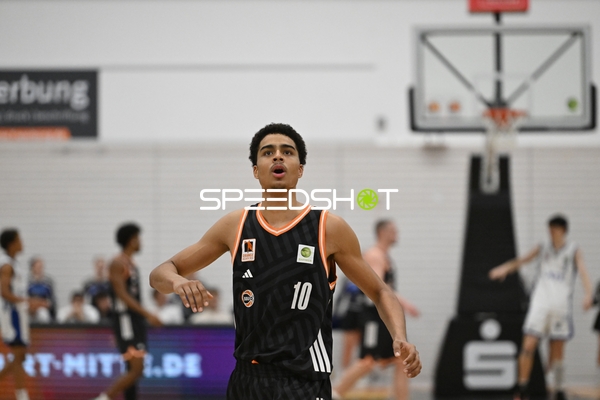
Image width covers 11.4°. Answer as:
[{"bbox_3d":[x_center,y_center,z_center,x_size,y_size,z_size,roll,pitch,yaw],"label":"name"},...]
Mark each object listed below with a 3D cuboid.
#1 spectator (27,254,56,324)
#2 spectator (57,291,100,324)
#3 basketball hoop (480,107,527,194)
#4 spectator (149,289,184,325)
[{"bbox_3d":[-3.138,1.488,36.200,0.460,1.610,0.330,0,-1,-8],"label":"spectator"},{"bbox_3d":[-2.584,1.660,35.000,0.520,1.210,0.720,0,-1,0],"label":"spectator"},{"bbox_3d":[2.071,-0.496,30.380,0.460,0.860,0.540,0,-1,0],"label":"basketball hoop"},{"bbox_3d":[-1.558,1.649,35.000,0.490,1.230,0.720,0,-1,-5],"label":"spectator"}]

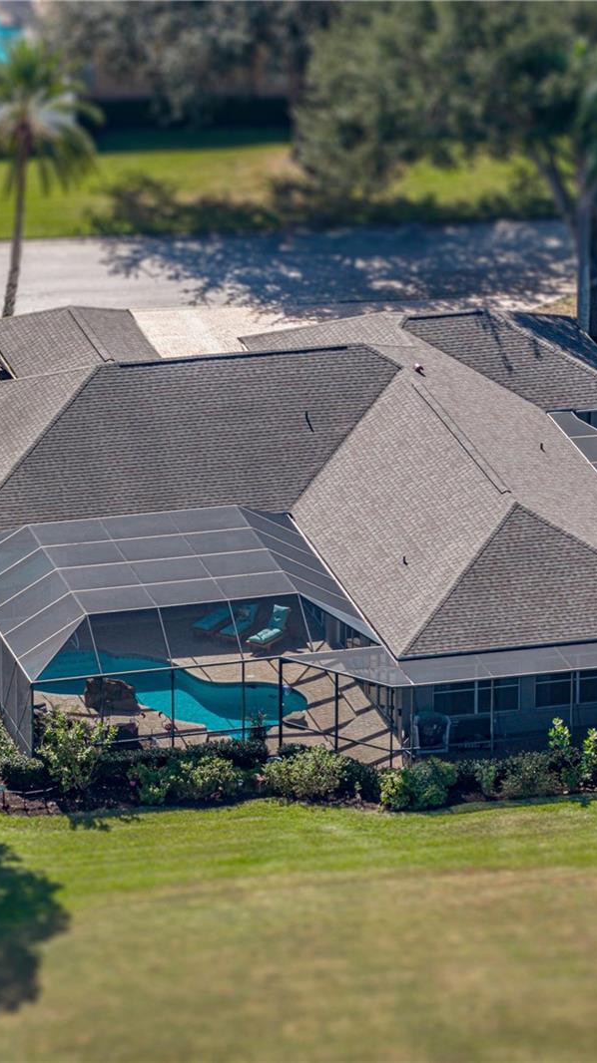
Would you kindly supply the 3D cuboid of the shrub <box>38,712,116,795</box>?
[{"bbox_3d":[-6.309,6.277,213.169,2.290,2.150,1.900,0,22,-2],"label":"shrub"}]

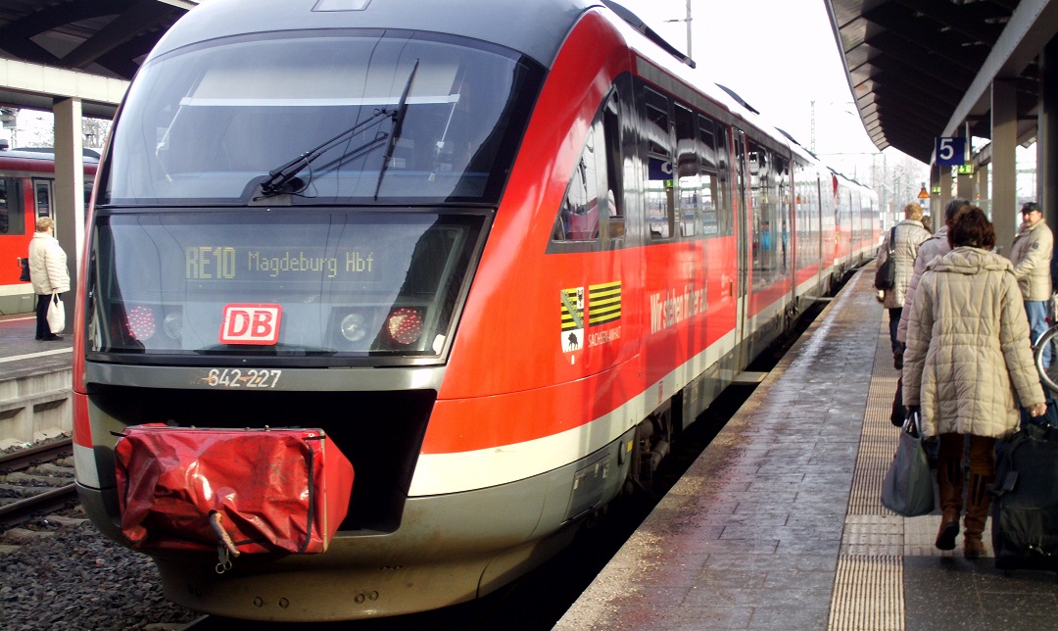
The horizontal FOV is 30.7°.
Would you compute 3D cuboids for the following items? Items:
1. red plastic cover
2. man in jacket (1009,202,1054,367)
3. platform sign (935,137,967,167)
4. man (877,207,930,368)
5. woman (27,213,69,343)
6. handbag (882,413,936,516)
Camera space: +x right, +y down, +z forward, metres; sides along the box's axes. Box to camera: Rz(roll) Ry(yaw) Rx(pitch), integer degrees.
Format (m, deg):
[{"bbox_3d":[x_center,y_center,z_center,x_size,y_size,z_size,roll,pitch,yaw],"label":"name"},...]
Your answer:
[{"bbox_3d":[-1.361,0.782,8.885,0.950,0.550,0.550,0,3,11],"label":"red plastic cover"},{"bbox_3d":[5.277,-0.313,20.200,0.470,1.766,0.550,-2,3,-30],"label":"man in jacket"},{"bbox_3d":[7.093,-2.758,32.400,0.510,0.485,0.100,0,3,11],"label":"platform sign"},{"bbox_3d":[3.942,-0.307,20.100,0.600,1.726,0.480,0,3,11],"label":"man"},{"bbox_3d":[-6.325,-0.481,25.400,0.500,1.633,0.550,-2,3,-28],"label":"woman"},{"bbox_3d":[1.799,0.701,9.150,0.175,0.490,0.310,-1,3,-21],"label":"handbag"}]

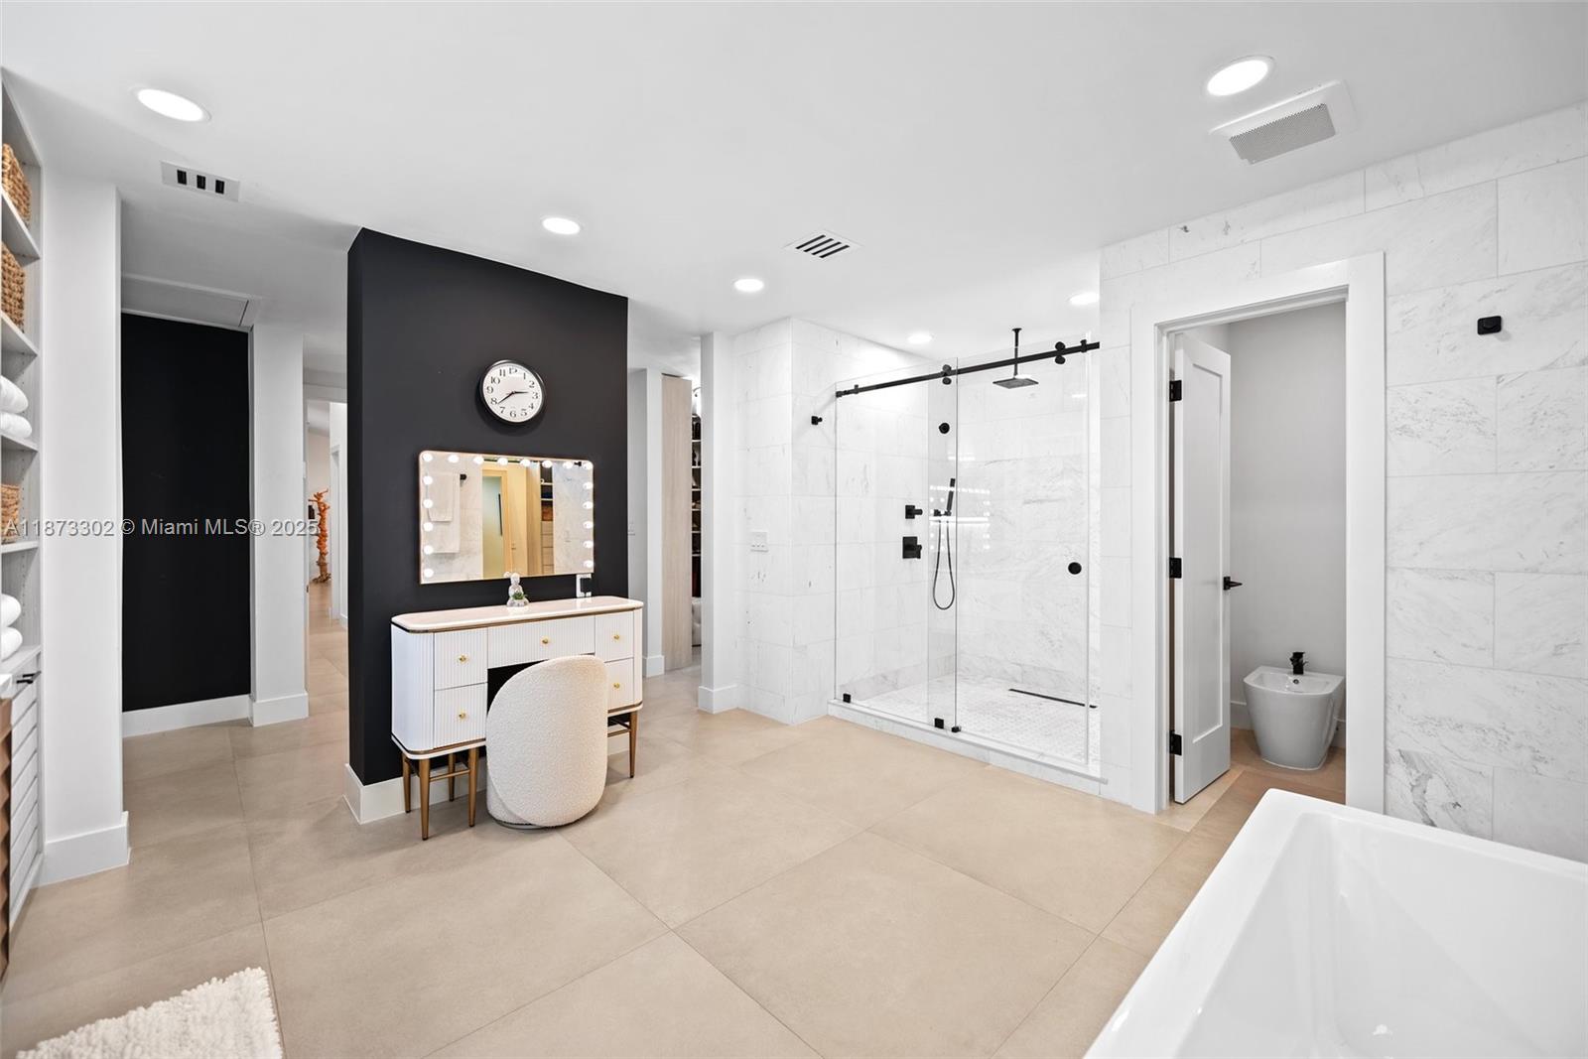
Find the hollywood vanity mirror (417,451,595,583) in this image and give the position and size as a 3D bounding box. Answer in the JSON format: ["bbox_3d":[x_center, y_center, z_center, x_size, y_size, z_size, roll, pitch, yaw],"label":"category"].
[{"bbox_3d":[-1.312,-0.051,2.904,0.782,0.580,0.045,-1,1,-42],"label":"hollywood vanity mirror"}]

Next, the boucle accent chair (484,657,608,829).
[{"bbox_3d":[-1.090,0.867,2.758,0.490,0.670,0.490,-1,1,-42],"label":"boucle accent chair"}]

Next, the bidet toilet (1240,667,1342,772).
[{"bbox_3d":[2.674,0.993,3.322,0.590,0.400,0.355,-1,1,-43],"label":"bidet toilet"}]

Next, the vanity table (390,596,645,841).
[{"bbox_3d":[-1.194,0.781,2.777,0.985,0.840,0.380,-1,1,-42],"label":"vanity table"}]

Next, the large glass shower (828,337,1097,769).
[{"bbox_3d":[0.822,0.092,3.386,0.060,2.020,1.615,-1,1,-45],"label":"large glass shower"}]

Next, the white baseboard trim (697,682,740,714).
[{"bbox_3d":[-0.505,1.106,4.091,0.205,0.150,0.165,-1,1,-43],"label":"white baseboard trim"}]

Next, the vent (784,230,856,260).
[{"bbox_3d":[0.131,-1.258,2.755,0.240,0.020,0.245,-1,1,-43],"label":"vent"}]

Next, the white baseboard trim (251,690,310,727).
[{"bbox_3d":[-3.233,1.112,3.884,0.262,0.145,0.220,-1,1,-43],"label":"white baseboard trim"}]

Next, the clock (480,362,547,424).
[{"bbox_3d":[-1.308,-0.633,2.888,0.295,0.295,0.050,-1,1,-42],"label":"clock"}]

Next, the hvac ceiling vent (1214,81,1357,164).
[{"bbox_3d":[1.530,-1.233,1.927,0.310,0.030,0.320,-1,1,-43],"label":"hvac ceiling vent"}]

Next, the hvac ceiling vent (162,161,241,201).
[{"bbox_3d":[-2.143,-1.250,2.235,0.205,0.020,0.200,-1,1,-43],"label":"hvac ceiling vent"}]

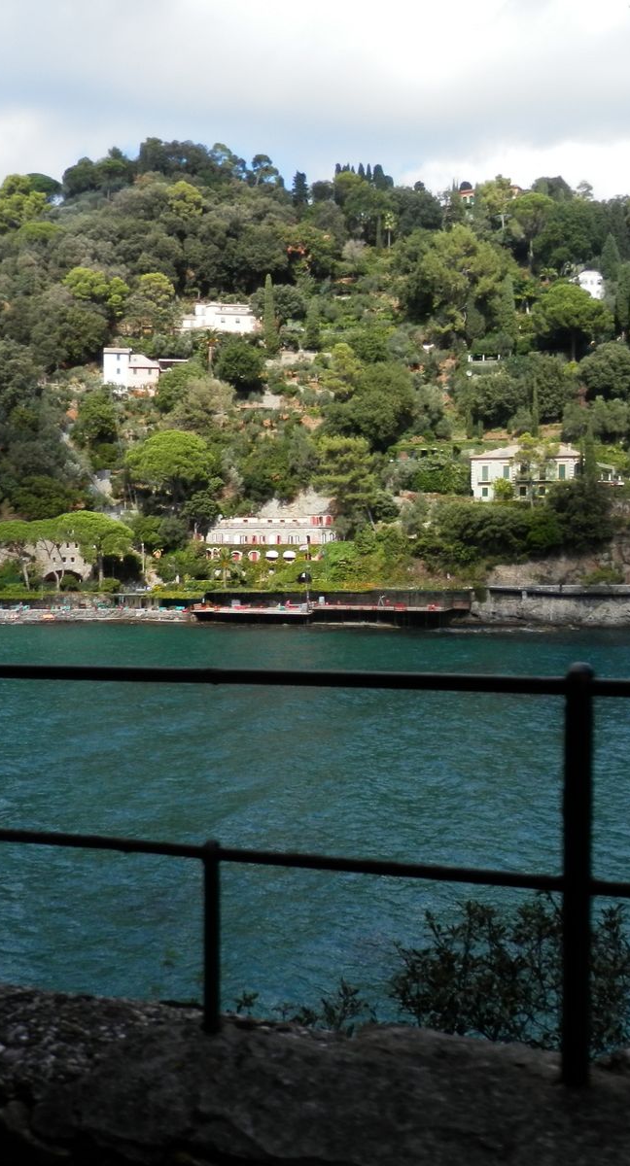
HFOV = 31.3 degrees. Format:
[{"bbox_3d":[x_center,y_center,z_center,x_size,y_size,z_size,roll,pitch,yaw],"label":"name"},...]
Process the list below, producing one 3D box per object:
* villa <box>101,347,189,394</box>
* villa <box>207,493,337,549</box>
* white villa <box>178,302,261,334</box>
[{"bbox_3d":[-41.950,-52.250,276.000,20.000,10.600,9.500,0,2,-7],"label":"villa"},{"bbox_3d":[-9.000,-10.480,228.000,24.500,10.500,10.500,0,2,13],"label":"villa"},{"bbox_3d":[-27.000,-74.990,318.000,22.500,8.000,10.000,0,2,-5],"label":"white villa"}]

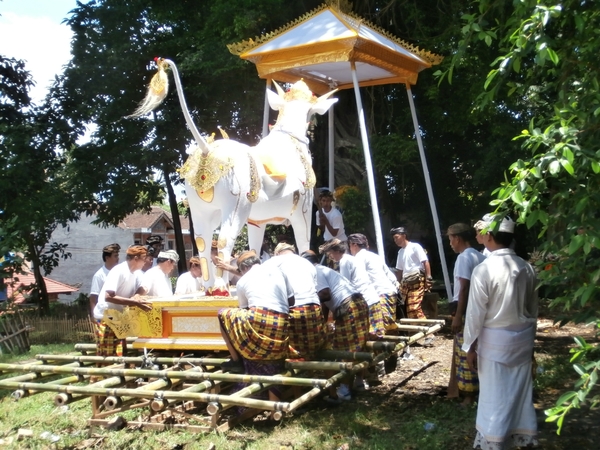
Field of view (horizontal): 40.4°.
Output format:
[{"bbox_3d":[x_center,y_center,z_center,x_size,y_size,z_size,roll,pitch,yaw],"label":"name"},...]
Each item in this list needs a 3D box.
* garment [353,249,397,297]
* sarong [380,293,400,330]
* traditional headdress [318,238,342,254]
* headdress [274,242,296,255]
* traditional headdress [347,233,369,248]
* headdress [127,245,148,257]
[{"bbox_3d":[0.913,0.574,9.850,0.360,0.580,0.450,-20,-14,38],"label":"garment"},{"bbox_3d":[1.063,1.051,9.900,0.380,0.500,0.400,-1,-2,40],"label":"sarong"},{"bbox_3d":[0.337,0.238,9.000,0.250,0.130,0.190,-21,-7,16],"label":"traditional headdress"},{"bbox_3d":[-0.145,0.240,8.150,0.200,0.130,0.220,1,-22,-27],"label":"headdress"},{"bbox_3d":[0.678,0.183,9.600,0.230,0.160,0.200,-13,-9,34],"label":"traditional headdress"},{"bbox_3d":[-1.725,0.271,8.650,0.220,0.130,0.190,11,-4,-15],"label":"headdress"}]

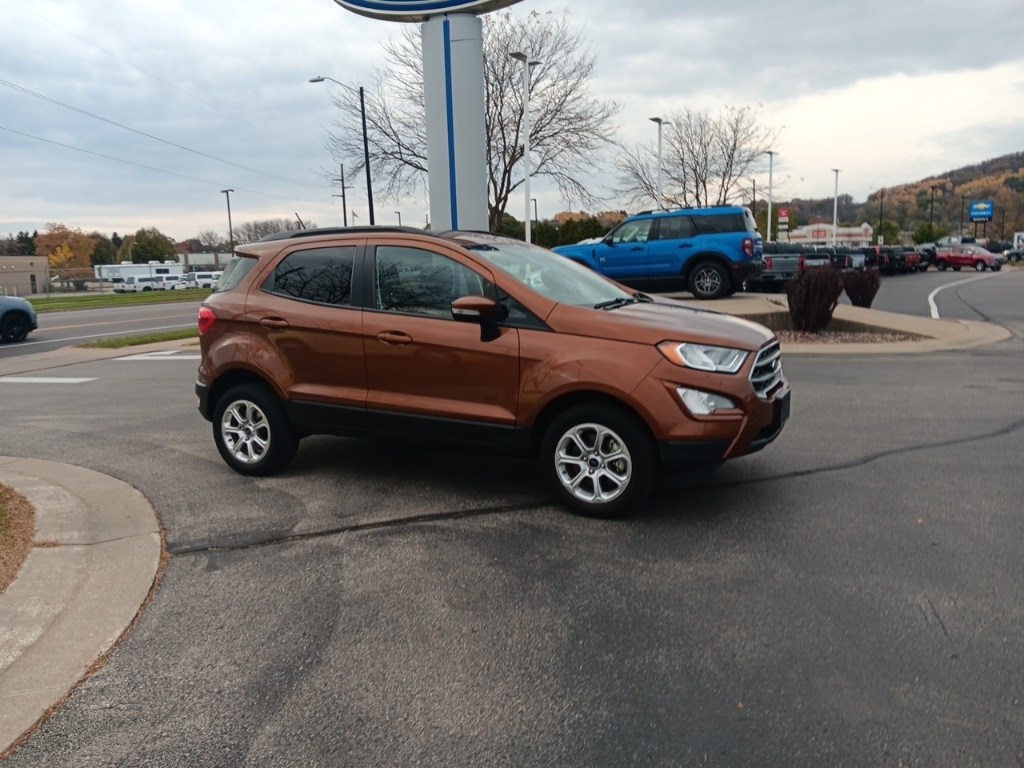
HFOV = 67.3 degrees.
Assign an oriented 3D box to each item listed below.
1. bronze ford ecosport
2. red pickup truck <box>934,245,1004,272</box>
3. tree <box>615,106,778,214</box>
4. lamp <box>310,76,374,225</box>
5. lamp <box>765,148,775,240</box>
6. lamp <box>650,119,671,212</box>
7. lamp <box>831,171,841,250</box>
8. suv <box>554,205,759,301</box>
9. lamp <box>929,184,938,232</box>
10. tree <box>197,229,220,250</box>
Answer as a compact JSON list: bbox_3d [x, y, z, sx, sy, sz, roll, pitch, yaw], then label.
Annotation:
[{"bbox_3d":[-0.285,-0.256,5.345,4.100,1.650,1.850,3,11,26],"label":"bronze ford ecosport"},{"bbox_3d":[33.291,-9.183,56.200,1.900,1.810,5.350,-5,10,-20],"label":"red pickup truck"},{"bbox_3d":[9.766,-9.908,40.767,8.400,9.180,8.000,-2,10,0],"label":"tree"},{"bbox_3d":[-7.266,-8.438,34.012,2.400,9.600,0.350,0,10,12],"label":"lamp"},{"bbox_3d":[16.165,-10.638,48.126,0.450,7.490,1.400,5,12,37],"label":"lamp"},{"bbox_3d":[6.703,-8.093,34.625,0.450,7.490,1.500,5,12,37],"label":"lamp"},{"bbox_3d":[25.918,-13.258,61.636,0.450,7.620,1.400,5,12,37],"label":"lamp"},{"bbox_3d":[2.760,-2.630,15.600,4.390,1.780,1.930,2,10,22],"label":"suv"},{"bbox_3d":[48.325,-18.545,88.697,0.500,8.340,1.200,5,12,37],"label":"lamp"},{"bbox_3d":[-68.837,-29.260,175.999,5.600,11.970,5.600,-2,10,0],"label":"tree"}]

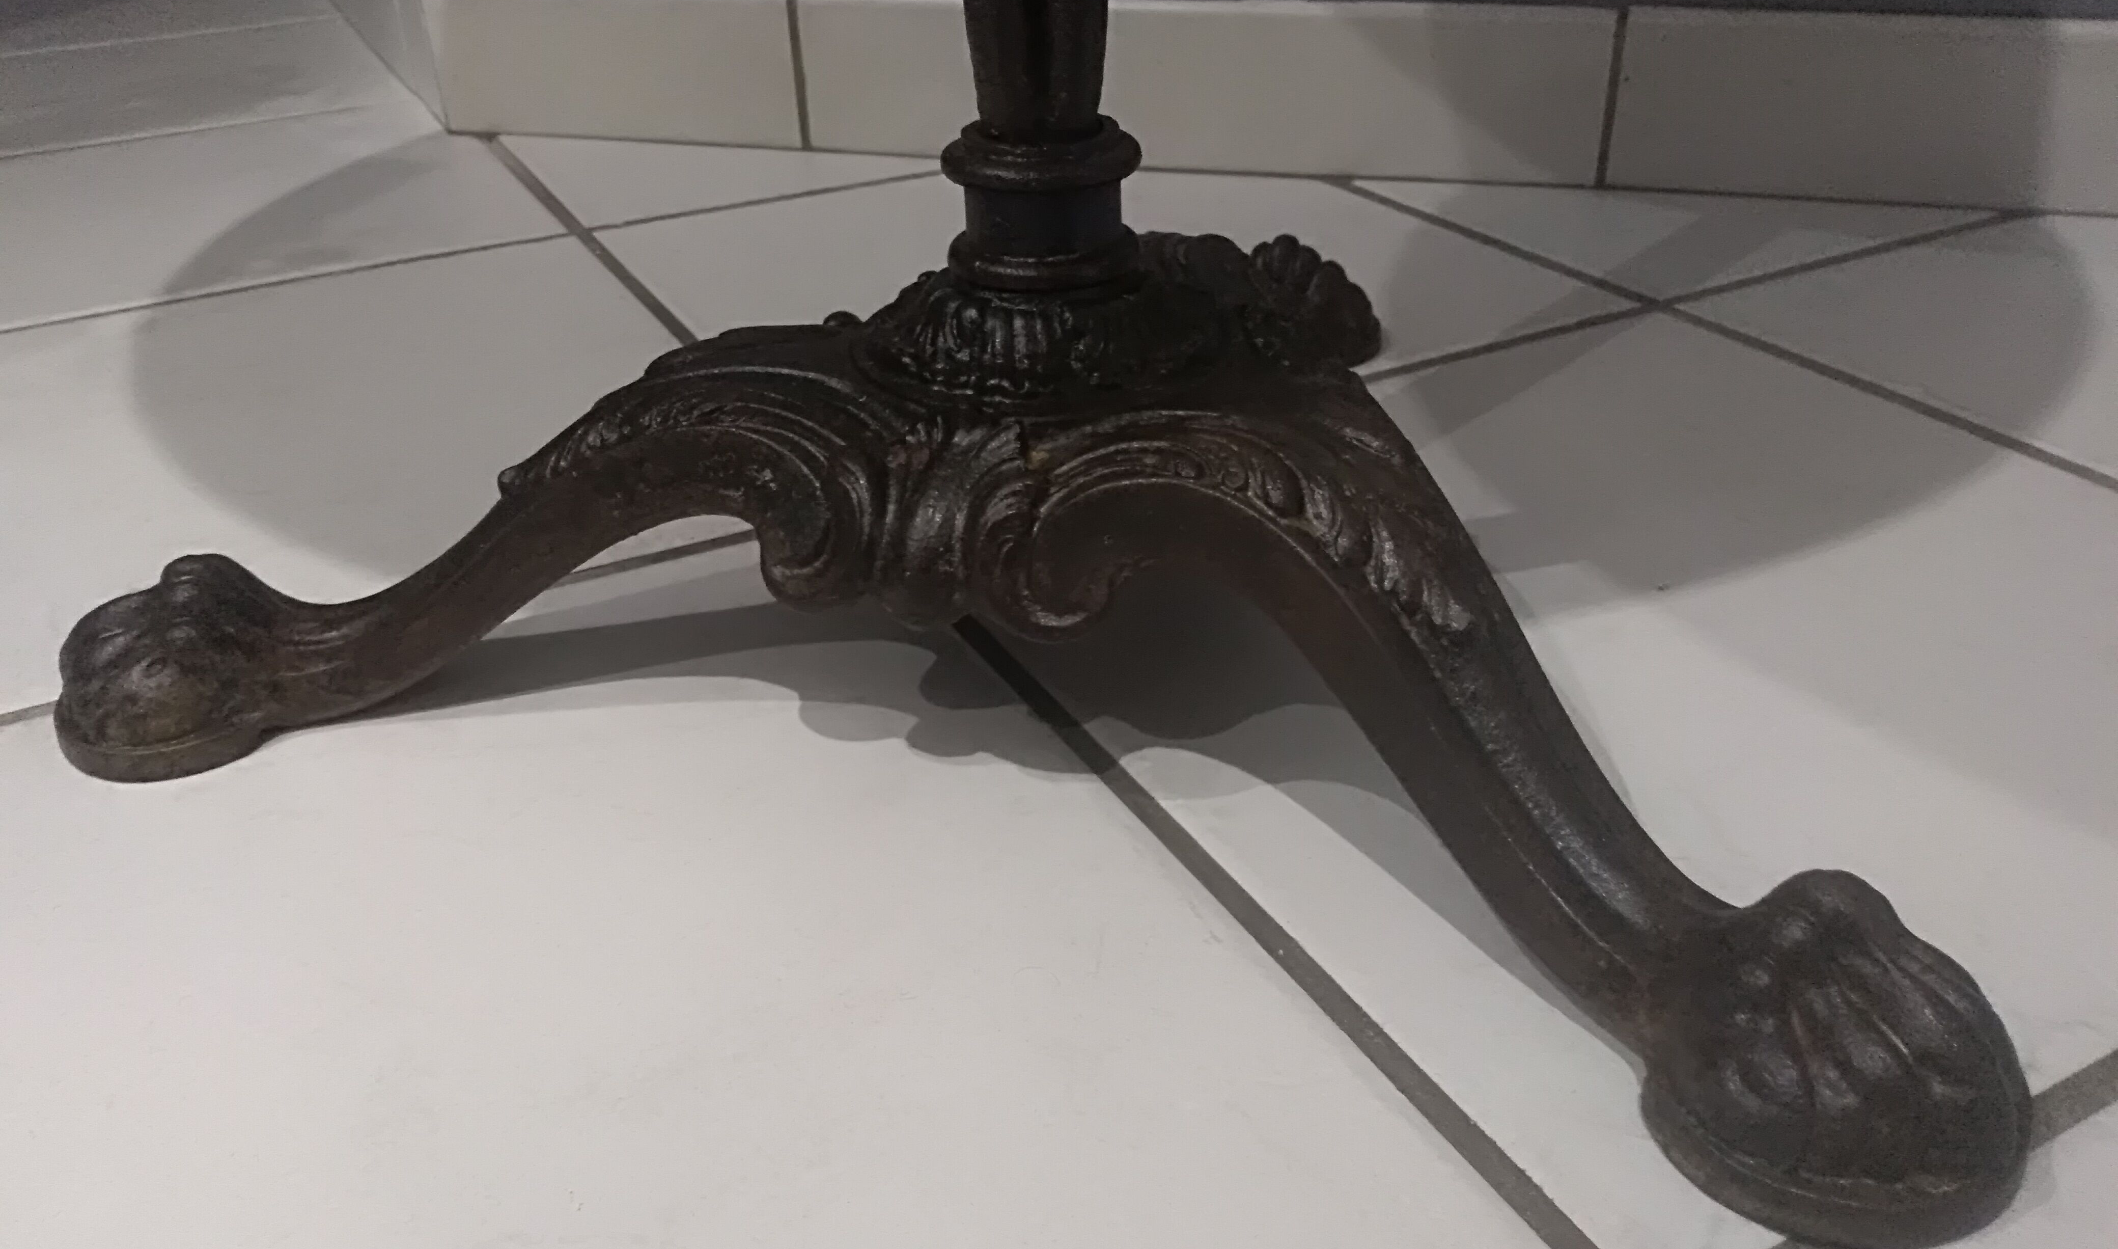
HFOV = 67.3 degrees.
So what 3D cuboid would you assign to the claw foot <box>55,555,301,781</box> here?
[{"bbox_3d":[-0.226,0.003,0.401,0.068,0.047,0.064,-6,31,-7],"label":"claw foot"}]

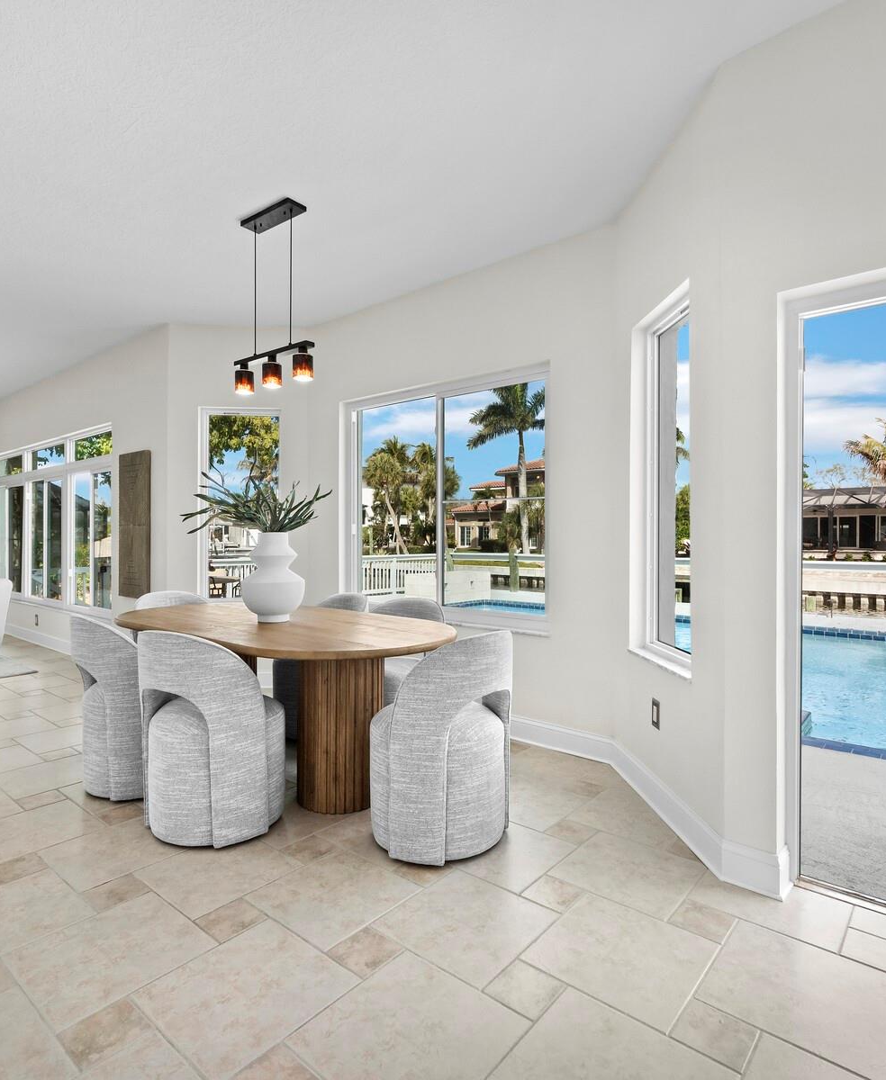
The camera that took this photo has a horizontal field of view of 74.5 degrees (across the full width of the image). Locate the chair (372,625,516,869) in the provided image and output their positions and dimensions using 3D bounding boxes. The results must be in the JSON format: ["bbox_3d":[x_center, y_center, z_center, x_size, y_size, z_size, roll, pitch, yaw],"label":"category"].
[{"bbox_3d":[-0.010,0.784,2.440,0.610,0.840,0.610,0,0,-42],"label":"chair"}]

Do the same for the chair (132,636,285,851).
[{"bbox_3d":[-0.980,0.780,2.550,0.610,0.840,0.610,0,0,23],"label":"chair"}]

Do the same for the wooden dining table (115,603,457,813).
[{"bbox_3d":[-0.856,0.802,2.995,2.080,0.776,0.980,0,0,37],"label":"wooden dining table"}]

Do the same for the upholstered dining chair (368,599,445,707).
[{"bbox_3d":[-0.305,0.765,3.285,0.580,0.845,0.600,0,0,32],"label":"upholstered dining chair"}]

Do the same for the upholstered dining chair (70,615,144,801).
[{"bbox_3d":[-1.520,0.768,2.940,0.600,0.845,0.580,0,1,-45],"label":"upholstered dining chair"}]

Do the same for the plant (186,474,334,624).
[{"bbox_3d":[-1.040,0.031,3.200,0.770,0.830,0.700,0,0,0],"label":"plant"}]

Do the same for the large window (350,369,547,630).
[{"bbox_3d":[-0.045,-0.252,3.913,1.750,1.520,0.110,0,0,38],"label":"large window"}]

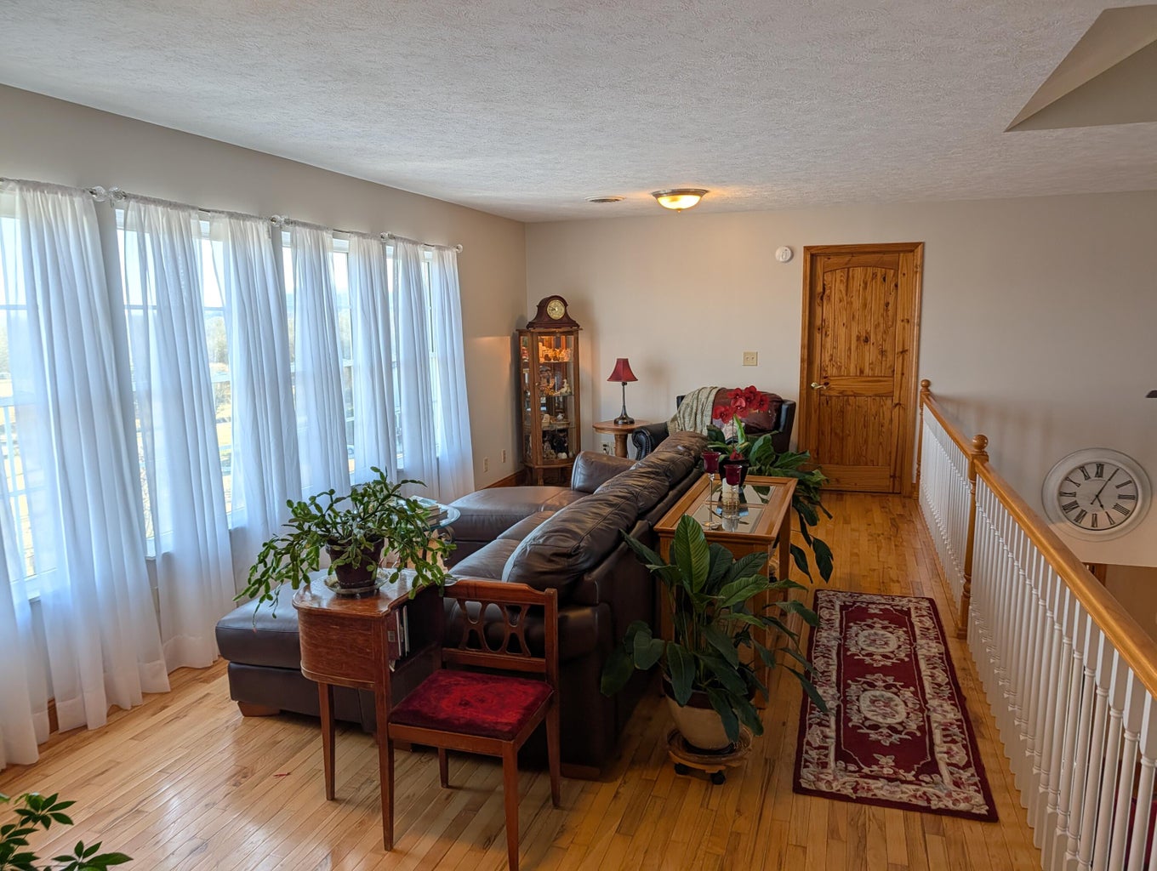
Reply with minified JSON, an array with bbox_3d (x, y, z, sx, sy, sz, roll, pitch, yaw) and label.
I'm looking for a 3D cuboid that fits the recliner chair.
[{"bbox_3d":[1.116,0.117,6.602,1.070,0.930,0.920,6,11,37],"label":"recliner chair"}]

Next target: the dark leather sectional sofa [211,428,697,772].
[{"bbox_3d":[-0.220,0.508,4.306,1.630,0.900,2.880,2,10,18],"label":"dark leather sectional sofa"}]

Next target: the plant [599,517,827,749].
[{"bbox_3d":[0.460,0.689,2.818,0.770,0.830,0.700,1,9,9],"label":"plant"}]

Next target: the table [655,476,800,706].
[{"bbox_3d":[0.724,0.662,3.768,0.480,0.730,1.150,2,9,18],"label":"table"}]

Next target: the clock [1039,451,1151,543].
[{"bbox_3d":[4.119,0.475,6.373,0.740,0.740,0.060,2,9,18],"label":"clock"}]

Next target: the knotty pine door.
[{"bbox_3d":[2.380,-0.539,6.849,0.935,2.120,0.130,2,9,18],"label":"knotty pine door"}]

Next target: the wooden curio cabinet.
[{"bbox_3d":[-0.253,-0.256,7.466,0.540,1.440,0.430,-4,10,-23],"label":"wooden curio cabinet"}]

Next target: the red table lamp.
[{"bbox_3d":[0.400,-0.384,7.058,0.265,0.575,0.265,2,10,18],"label":"red table lamp"}]

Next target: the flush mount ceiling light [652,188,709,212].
[{"bbox_3d":[0.722,-1.659,5.697,0.415,0.145,0.415,2,10,18],"label":"flush mount ceiling light"}]

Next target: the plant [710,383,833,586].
[{"bbox_3d":[1.094,0.372,4.728,0.760,1.000,0.760,2,9,18],"label":"plant"}]

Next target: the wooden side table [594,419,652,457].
[{"bbox_3d":[0.407,0.196,7.151,0.540,0.605,0.540,2,10,18],"label":"wooden side table"}]

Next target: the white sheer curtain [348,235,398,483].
[{"bbox_3d":[-1.271,-0.191,5.044,0.130,2.050,0.510,2,10,18],"label":"white sheer curtain"}]

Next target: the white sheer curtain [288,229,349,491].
[{"bbox_3d":[-1.423,-0.117,4.521,0.140,2.070,0.470,2,9,18],"label":"white sheer curtain"}]

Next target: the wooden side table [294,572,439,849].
[{"bbox_3d":[-0.685,0.858,2.644,0.425,0.745,0.435,2,10,18],"label":"wooden side table"}]

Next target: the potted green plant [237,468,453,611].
[{"bbox_3d":[-0.750,0.337,2.599,0.690,0.480,0.580,-3,9,-16],"label":"potted green plant"}]

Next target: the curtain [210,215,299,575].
[{"bbox_3d":[-1.582,-0.042,4.053,0.140,2.070,0.560,2,9,18],"label":"curtain"}]

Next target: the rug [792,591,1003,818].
[{"bbox_3d":[1.353,1.055,3.594,0.620,0.012,2.070,2,10,18],"label":"rug"}]

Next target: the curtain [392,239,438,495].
[{"bbox_3d":[-1.087,-0.274,5.514,0.140,2.070,0.490,2,9,18],"label":"curtain"}]

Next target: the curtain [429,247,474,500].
[{"bbox_3d":[-0.918,-0.353,6.011,0.140,2.070,0.550,2,9,18],"label":"curtain"}]

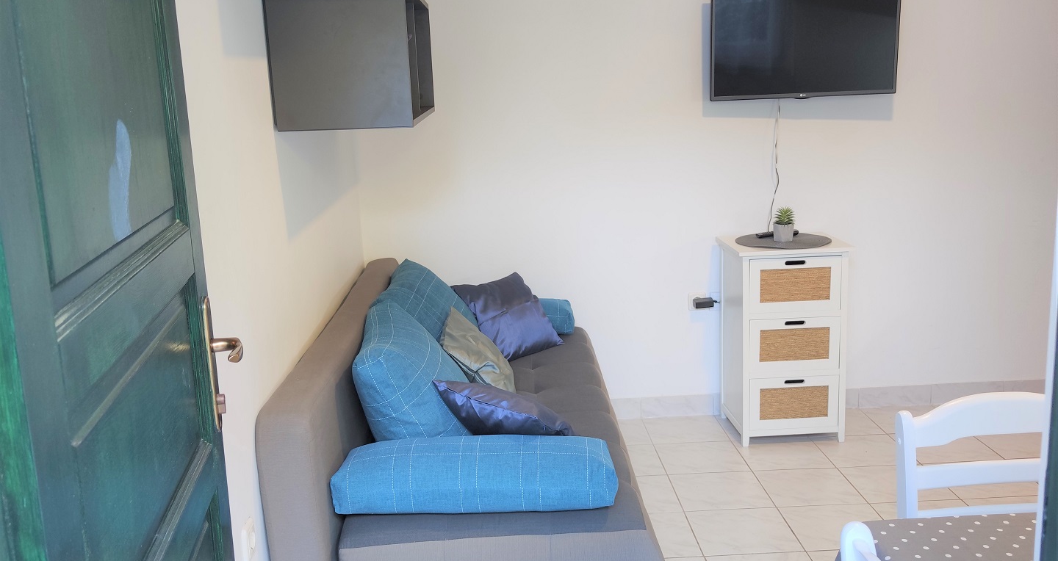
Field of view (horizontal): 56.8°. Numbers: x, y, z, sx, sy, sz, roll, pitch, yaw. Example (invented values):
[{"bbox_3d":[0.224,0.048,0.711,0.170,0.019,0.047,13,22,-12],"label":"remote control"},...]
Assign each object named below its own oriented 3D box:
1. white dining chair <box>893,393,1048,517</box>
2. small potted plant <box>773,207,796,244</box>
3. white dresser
[{"bbox_3d":[0.934,0.669,1.748,0.409,0.853,0.453,-3,12,-2],"label":"white dining chair"},{"bbox_3d":[1.027,-0.228,3.936,0.086,0.141,0.086,-3,12,-2],"label":"small potted plant"},{"bbox_3d":[1.038,0.234,4.003,0.452,0.790,0.384,-3,12,-2],"label":"white dresser"}]

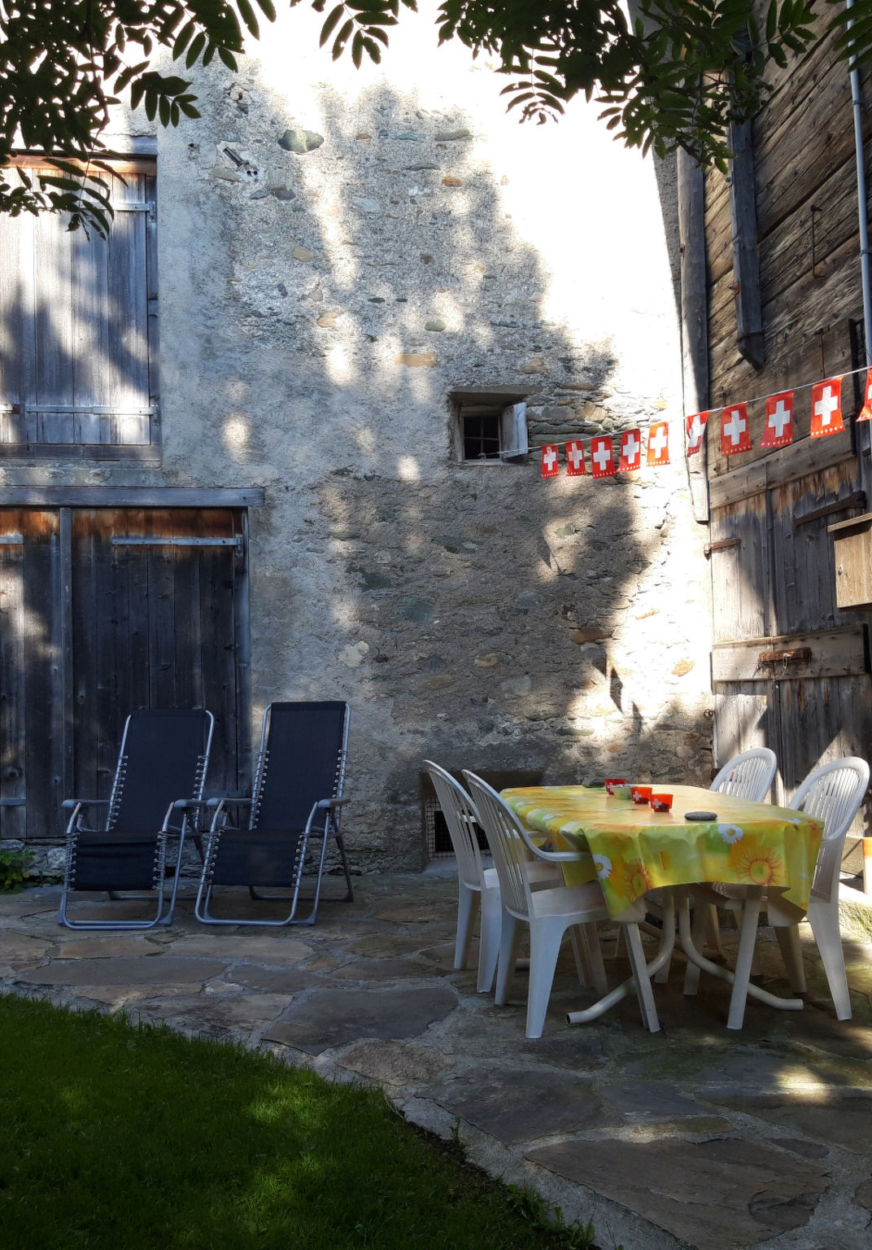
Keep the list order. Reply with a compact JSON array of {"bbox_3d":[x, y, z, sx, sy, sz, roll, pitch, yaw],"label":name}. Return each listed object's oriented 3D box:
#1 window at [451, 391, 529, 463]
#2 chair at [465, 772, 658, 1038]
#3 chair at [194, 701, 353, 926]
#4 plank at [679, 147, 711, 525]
[{"bbox_3d":[0.381,-1.395,8.820,0.540,0.490,0.180,-1,-3,-7],"label":"window"},{"bbox_3d":[0.445,0.971,4.560,0.600,0.880,0.560,-1,-3,-9],"label":"chair"},{"bbox_3d":[-0.840,0.990,6.780,0.650,1.140,0.950,-2,-3,9],"label":"chair"},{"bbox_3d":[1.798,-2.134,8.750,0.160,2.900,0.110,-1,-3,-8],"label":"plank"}]

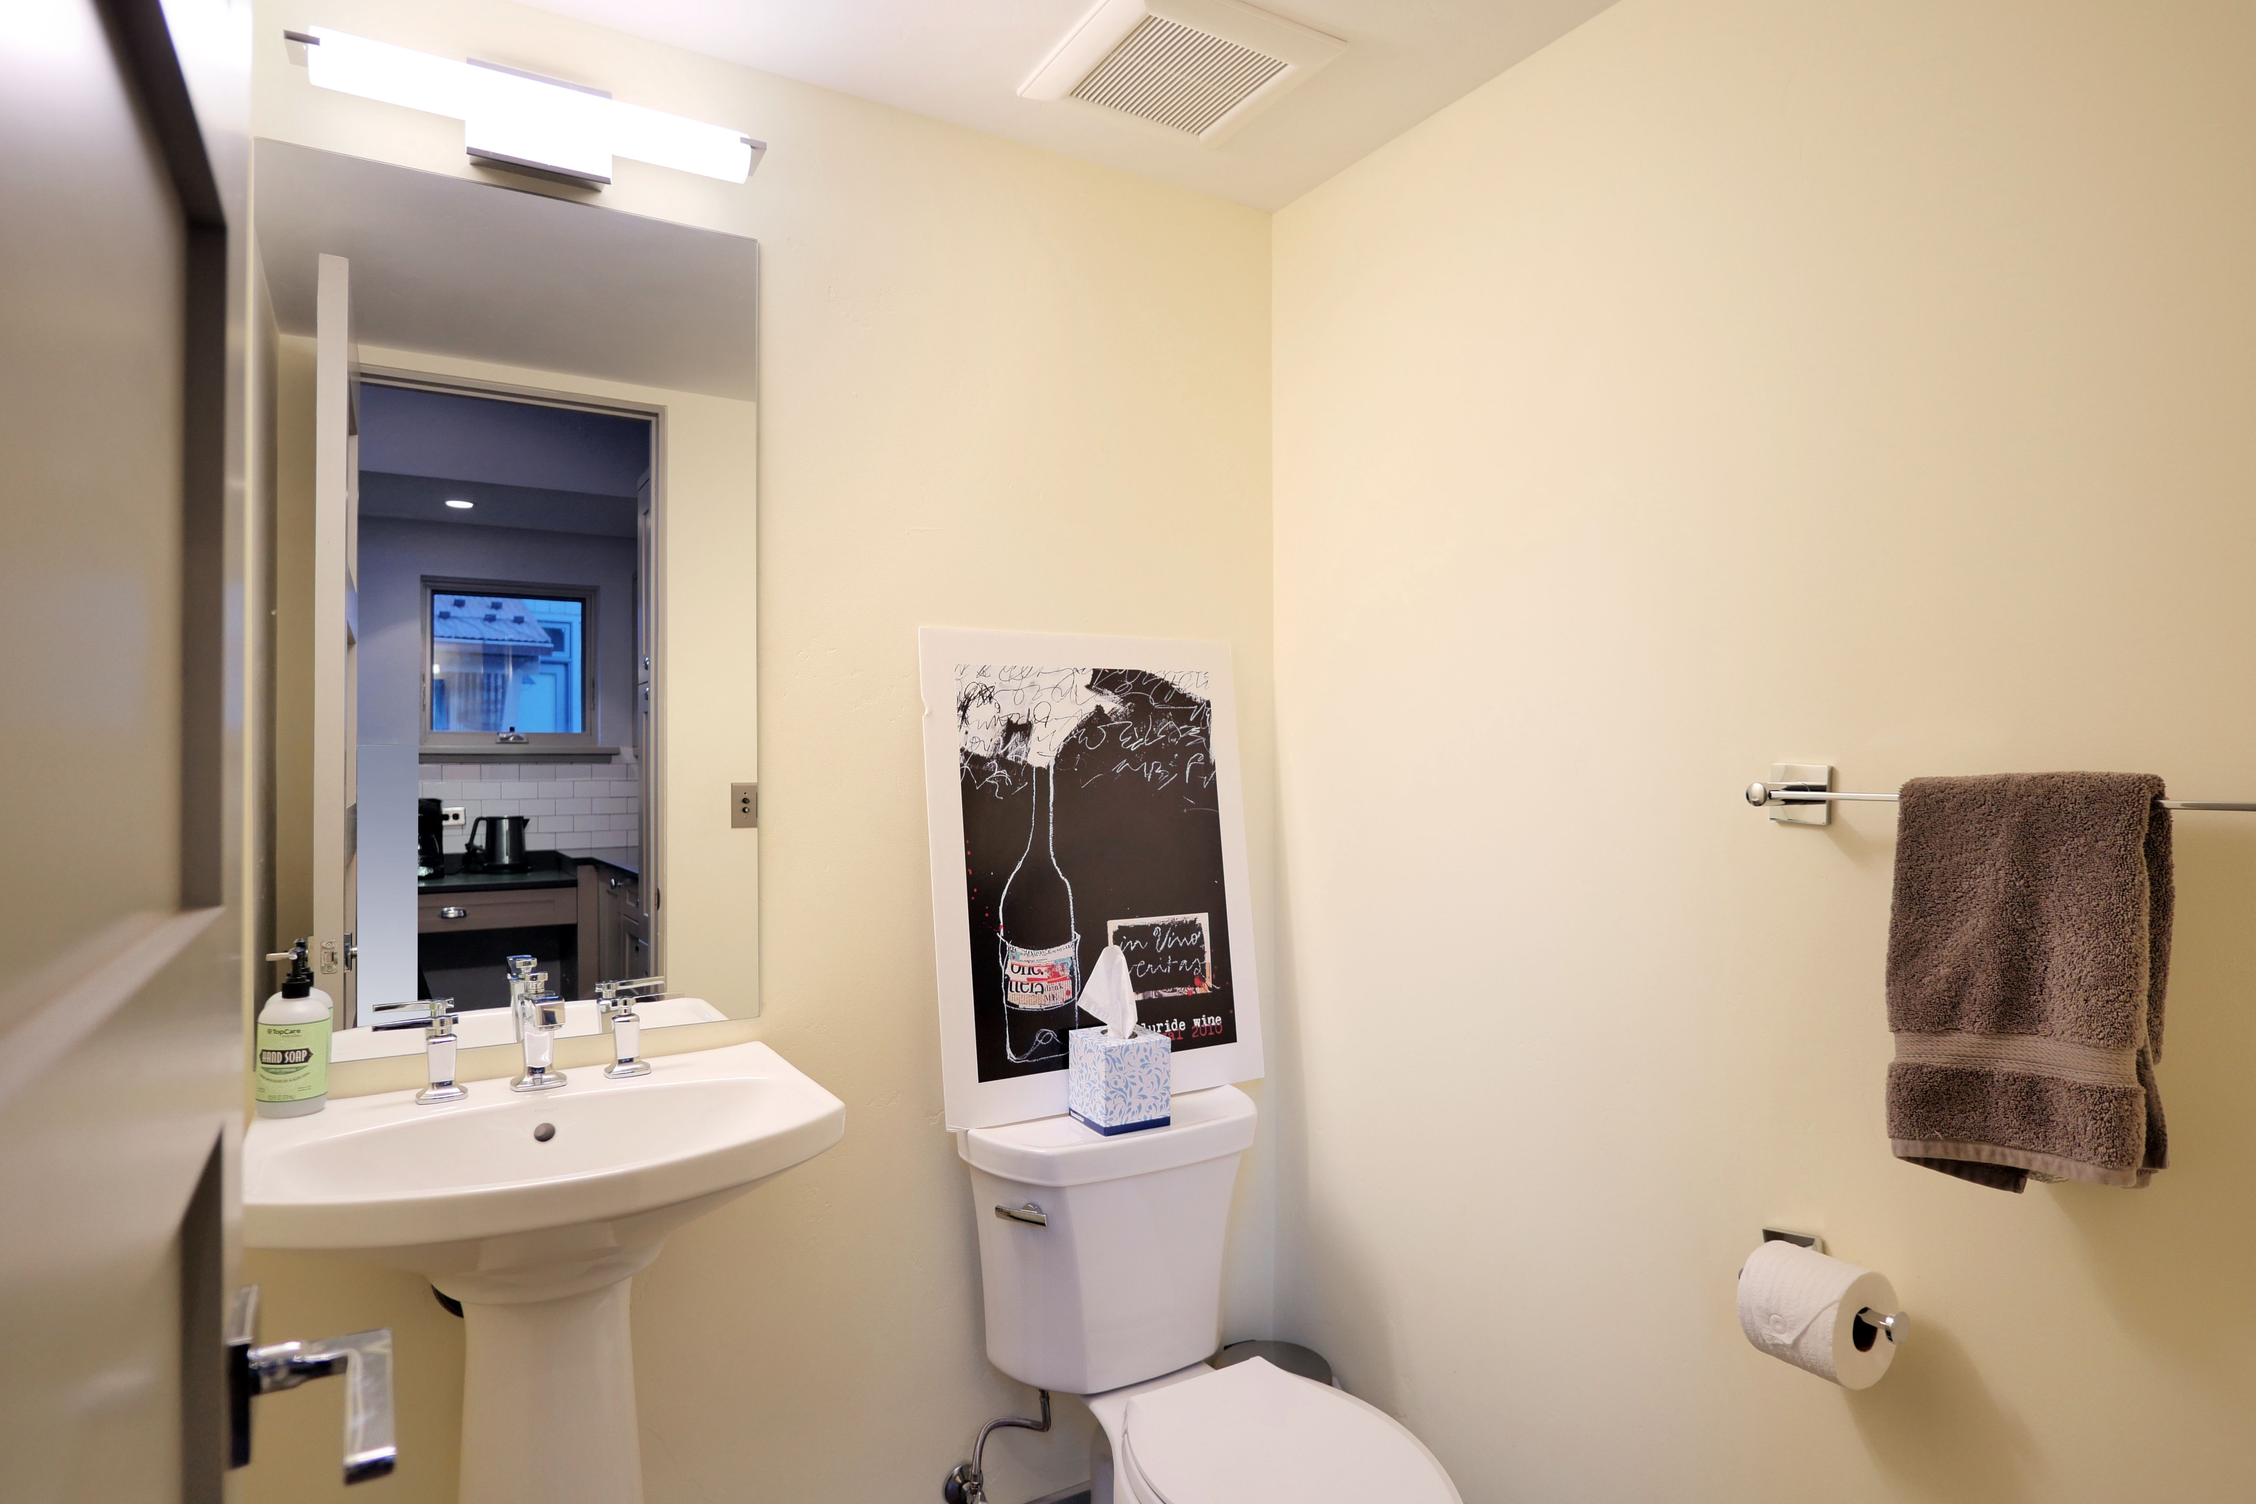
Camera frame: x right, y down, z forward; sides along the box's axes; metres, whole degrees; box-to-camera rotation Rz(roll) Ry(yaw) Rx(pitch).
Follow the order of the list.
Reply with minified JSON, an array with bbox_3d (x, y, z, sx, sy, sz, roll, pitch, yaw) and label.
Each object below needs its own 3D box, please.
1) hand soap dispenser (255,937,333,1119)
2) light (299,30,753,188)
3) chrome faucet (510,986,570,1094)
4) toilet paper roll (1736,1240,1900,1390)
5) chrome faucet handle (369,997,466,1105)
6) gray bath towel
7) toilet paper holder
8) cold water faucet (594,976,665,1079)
[{"bbox_3d":[-0.918,0.301,1.241,0.067,0.184,0.067,0,0,-29],"label":"hand soap dispenser"},{"bbox_3d":[-0.706,-0.737,1.359,0.506,0.110,0.090,0,0,-29],"label":"light"},{"bbox_3d":[-0.688,0.333,1.319,0.058,0.122,0.110,0,0,-29],"label":"chrome faucet"},{"bbox_3d":[0.677,0.549,1.109,0.113,0.113,0.097,0,0,-32],"label":"toilet paper roll"},{"bbox_3d":[-0.844,0.368,1.350,0.098,0.097,0.056,0,0,-30],"label":"chrome faucet handle"},{"bbox_3d":[0.770,0.189,0.977,0.070,0.340,0.189,0,0,-32],"label":"gray bath towel"},{"bbox_3d":[0.699,0.531,1.124,0.095,0.058,0.155,0,0,-32],"label":"toilet paper holder"},{"bbox_3d":[-0.597,0.348,1.403,0.090,0.090,0.050,0,0,-29],"label":"cold water faucet"}]

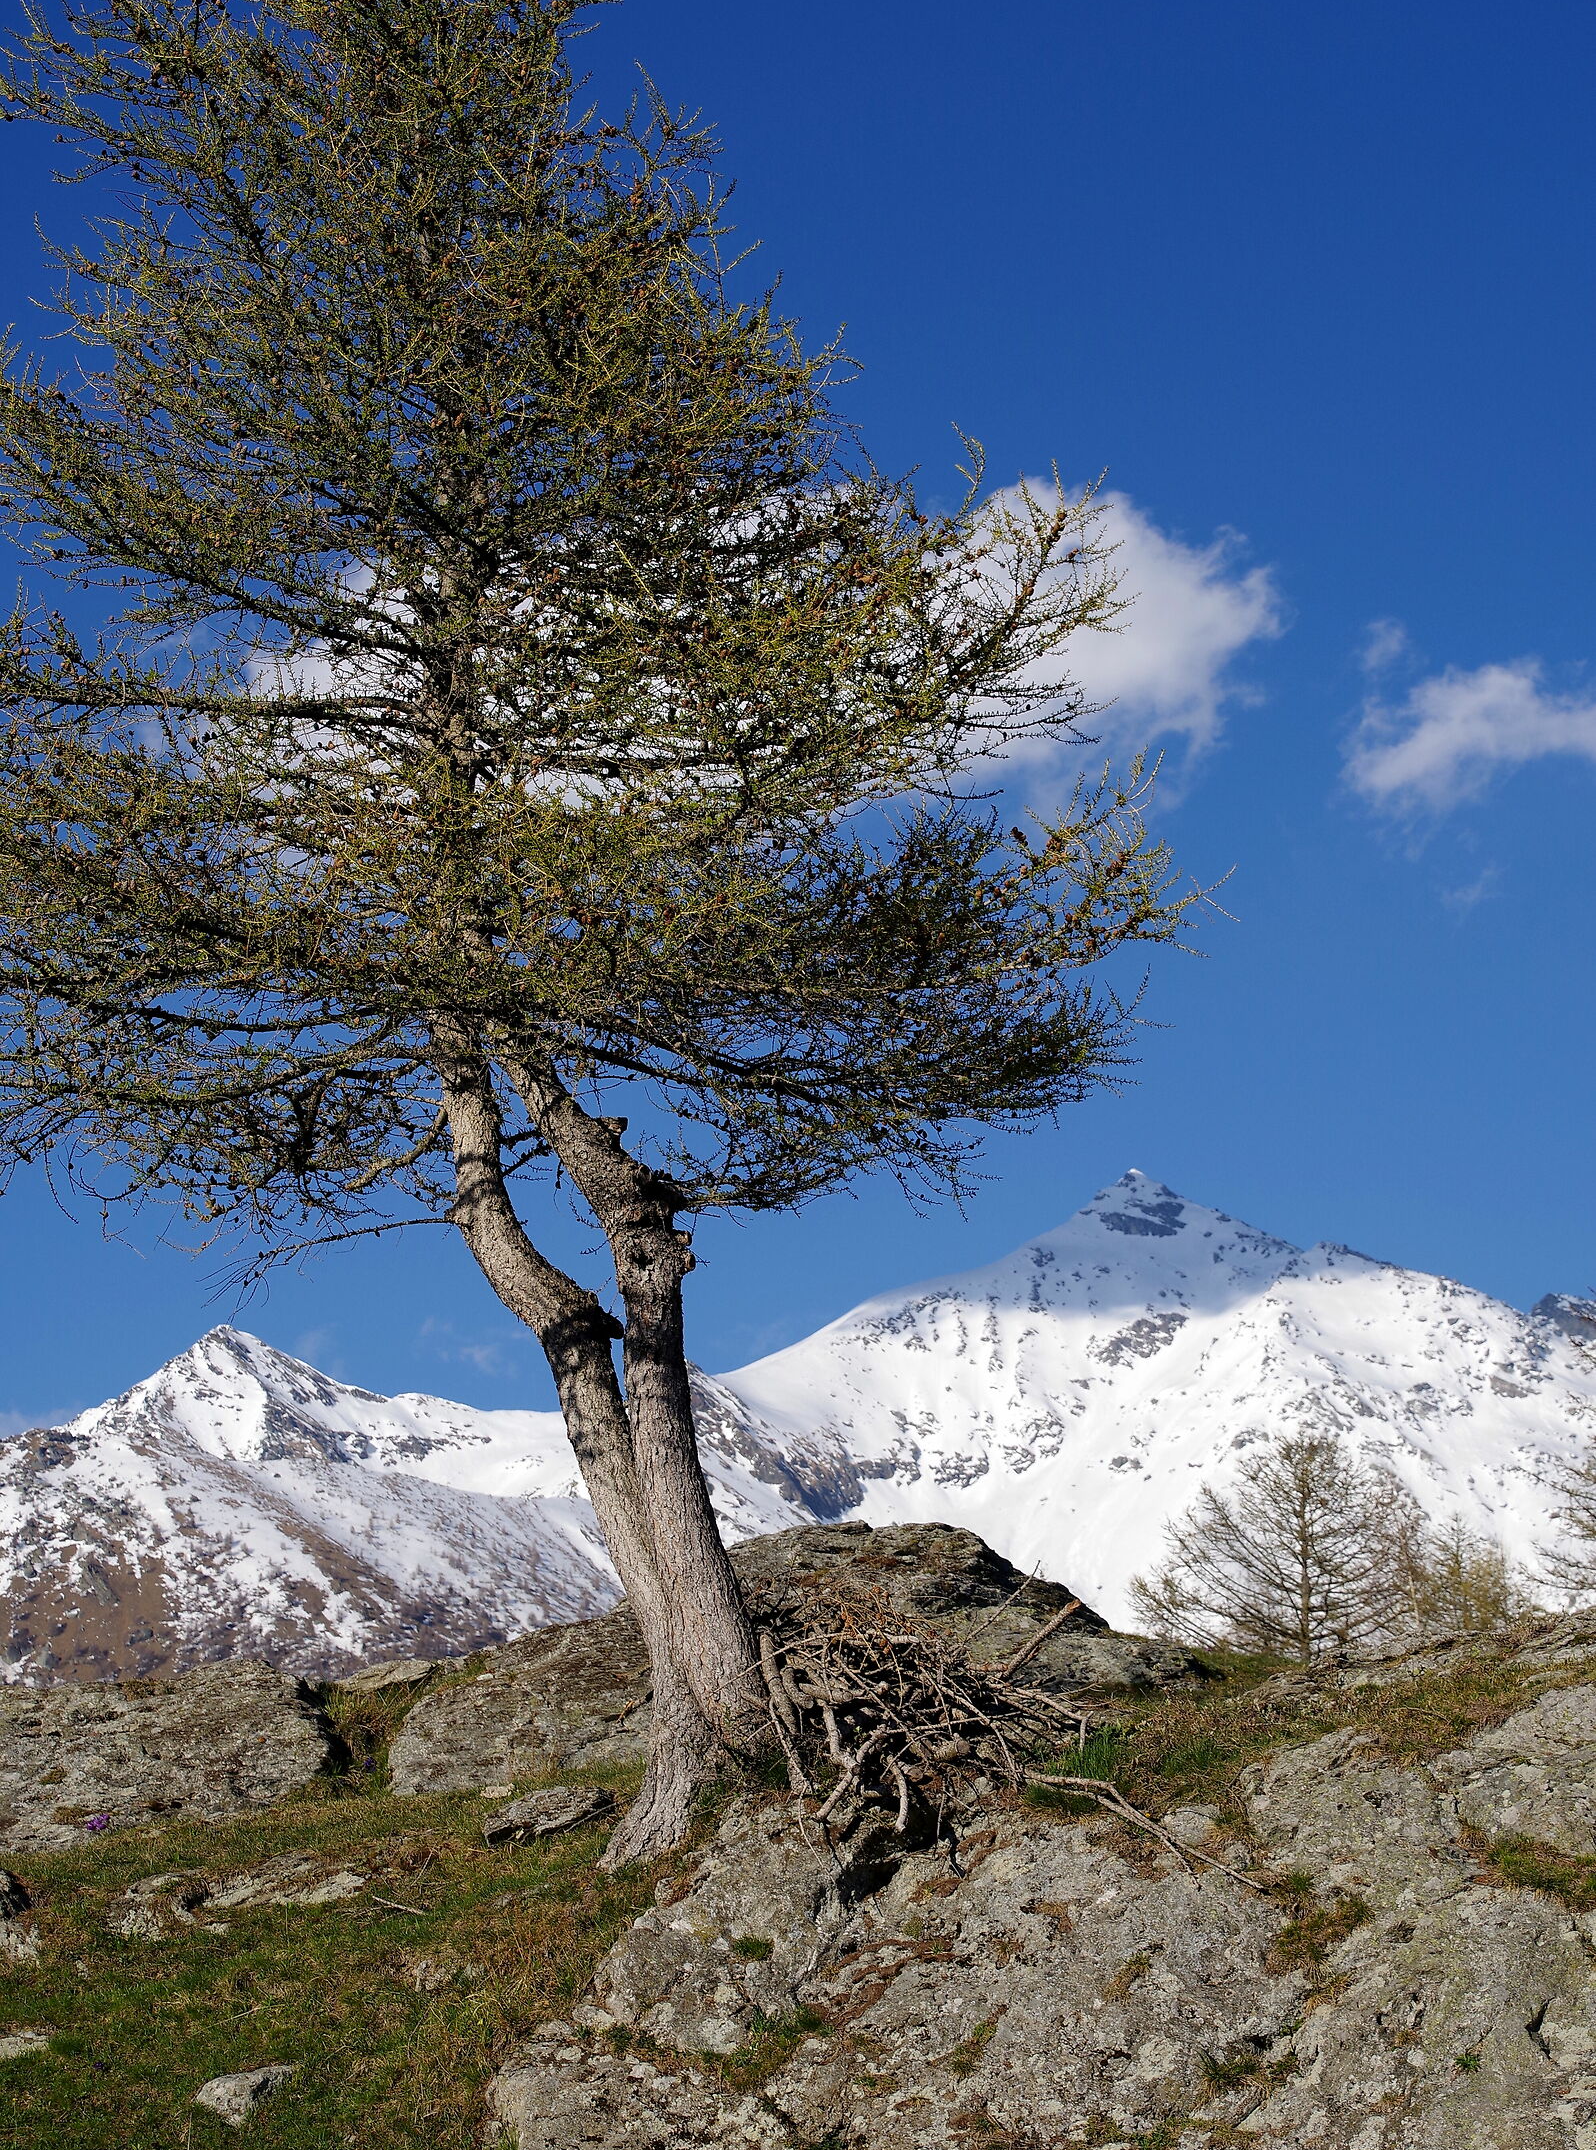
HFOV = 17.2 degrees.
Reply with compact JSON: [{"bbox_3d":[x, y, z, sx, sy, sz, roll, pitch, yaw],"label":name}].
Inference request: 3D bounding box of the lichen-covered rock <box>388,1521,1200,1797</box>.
[{"bbox_3d":[-0.023,2.382,21.600,3.300,1.100,2.100,0,-7,0],"label":"lichen-covered rock"}]

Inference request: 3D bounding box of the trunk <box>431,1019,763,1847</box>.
[{"bbox_3d":[-0.759,1.443,20.200,1.220,3.150,0.750,0,-7,0],"label":"trunk"}]

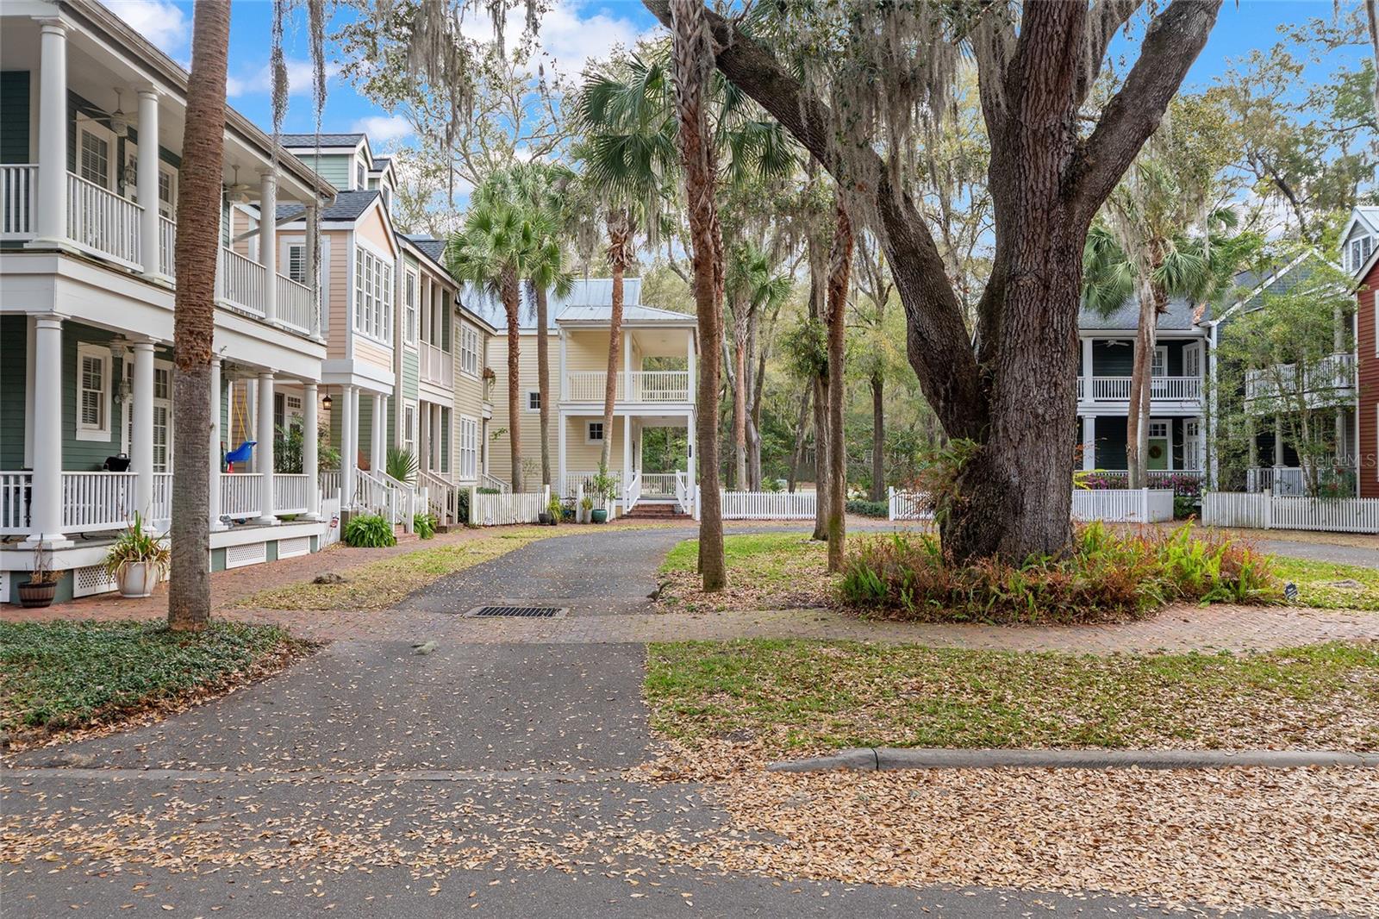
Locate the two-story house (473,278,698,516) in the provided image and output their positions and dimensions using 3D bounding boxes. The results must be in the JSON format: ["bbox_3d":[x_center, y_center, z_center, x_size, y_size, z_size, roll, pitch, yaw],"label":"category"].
[{"bbox_3d":[-4.756,-2.933,47.195,10.200,10.707,10.700,0,-1,0],"label":"two-story house"}]

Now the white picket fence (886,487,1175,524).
[{"bbox_3d":[12.832,1.653,39.777,10.657,1.234,2.175,0,-1,7],"label":"white picket fence"}]

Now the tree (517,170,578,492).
[{"bbox_3d":[-5.525,-4.458,41.281,2.900,13.514,2.900,0,-1,0],"label":"tree"}]

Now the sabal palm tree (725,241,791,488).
[{"bbox_3d":[2.531,-3.369,45.464,3.600,11.508,3.500,0,-1,0],"label":"sabal palm tree"}]

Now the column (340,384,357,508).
[{"bbox_3d":[-7.904,-0.287,24.806,0.270,2.866,0.270,0,-1,0],"label":"column"}]

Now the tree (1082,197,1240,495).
[{"bbox_3d":[17.516,-3.629,40.103,5.400,11.807,5.000,0,-1,0],"label":"tree"}]

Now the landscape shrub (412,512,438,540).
[{"bbox_3d":[-6.847,1.698,27.666,0.800,0.643,0.800,0,-1,0],"label":"landscape shrub"}]

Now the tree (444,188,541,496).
[{"bbox_3d":[-7.167,-4.016,39.821,3.600,12.570,3.500,0,-1,0],"label":"tree"}]

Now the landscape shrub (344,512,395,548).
[{"bbox_3d":[-7.228,1.594,24.187,1.050,0.708,1.150,0,-1,0],"label":"landscape shrub"}]

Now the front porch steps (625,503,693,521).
[{"bbox_3d":[-1.227,2.019,41.365,2.500,0.566,1.000,0,-1,0],"label":"front porch steps"}]

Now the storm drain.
[{"bbox_3d":[-1.892,1.725,11.886,1.060,0.060,1.030,0,-1,0],"label":"storm drain"}]

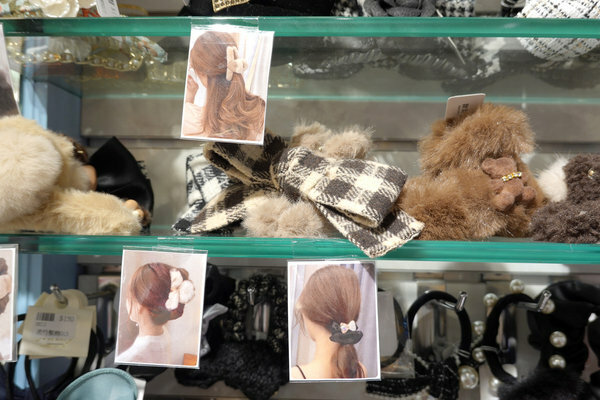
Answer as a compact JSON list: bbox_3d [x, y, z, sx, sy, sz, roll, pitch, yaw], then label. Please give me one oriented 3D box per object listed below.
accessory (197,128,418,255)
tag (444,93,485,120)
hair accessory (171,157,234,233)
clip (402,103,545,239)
[{"bbox_3d":[0.003,-0.003,0.397,0.157,0.082,0.055,0,-1,16],"label":"accessory"},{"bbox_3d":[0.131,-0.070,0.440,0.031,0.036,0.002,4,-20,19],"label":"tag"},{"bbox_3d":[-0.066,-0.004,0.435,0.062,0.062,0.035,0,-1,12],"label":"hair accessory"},{"bbox_3d":[0.130,-0.020,0.420,0.087,0.095,0.070,1,-1,-21],"label":"clip"}]

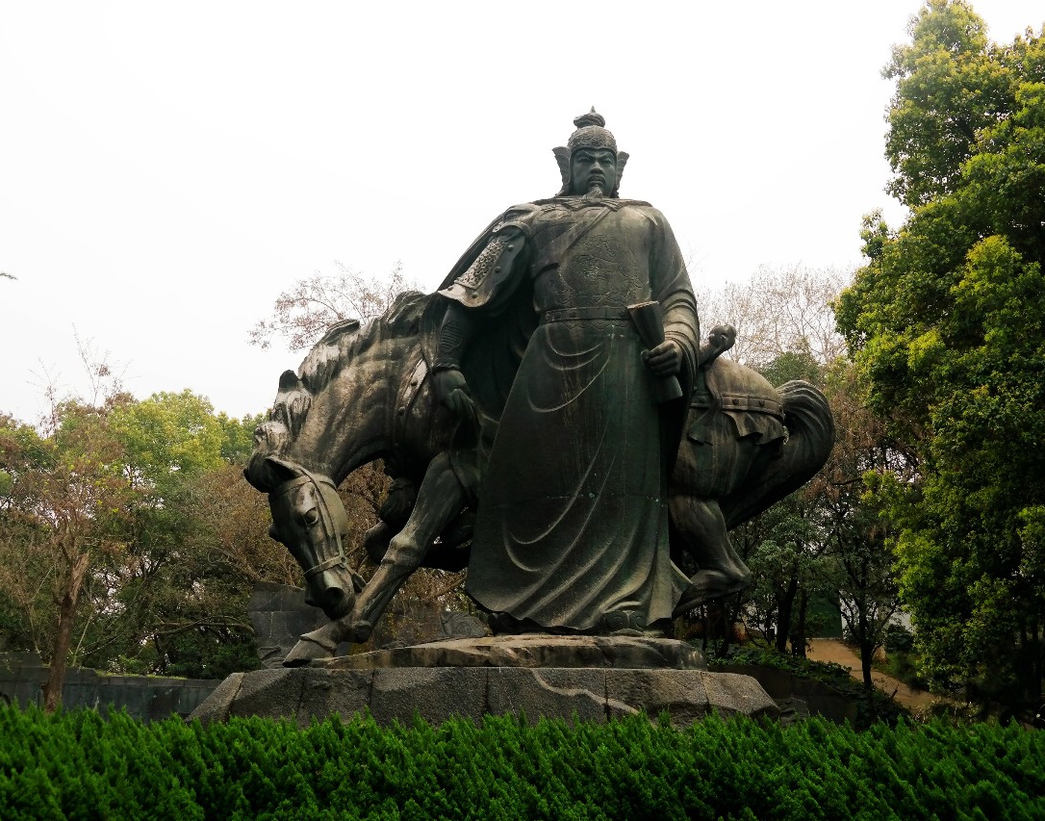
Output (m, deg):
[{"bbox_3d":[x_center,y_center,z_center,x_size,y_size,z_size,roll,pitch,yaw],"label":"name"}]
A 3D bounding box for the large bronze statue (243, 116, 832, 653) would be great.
[{"bbox_3d":[0.400,-0.431,12.420,7.500,7.500,4.100,-1,-16,3],"label":"large bronze statue"}]

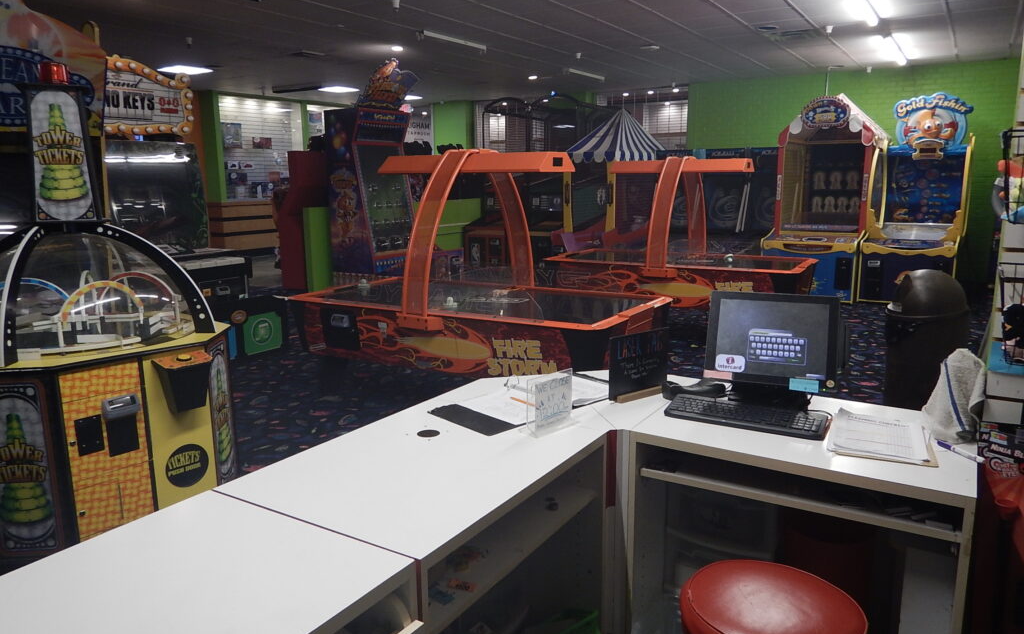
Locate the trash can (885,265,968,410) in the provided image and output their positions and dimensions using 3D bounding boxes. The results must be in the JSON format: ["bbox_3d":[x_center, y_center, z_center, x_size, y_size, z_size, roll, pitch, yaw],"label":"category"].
[{"bbox_3d":[2.766,0.172,4.752,0.490,0.970,0.490,3,12,17],"label":"trash can"}]

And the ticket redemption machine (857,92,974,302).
[{"bbox_3d":[5.158,-1.514,9.020,1.020,2.540,1.500,7,13,32],"label":"ticket redemption machine"}]

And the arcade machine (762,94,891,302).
[{"bbox_3d":[4.429,-1.728,10.008,1.210,2.750,2.000,6,13,32],"label":"arcade machine"}]

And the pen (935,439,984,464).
[{"bbox_3d":[1.191,0.358,1.884,0.012,0.012,0.132,-6,13,-25],"label":"pen"}]

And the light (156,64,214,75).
[{"bbox_3d":[-4.893,-3.678,10.631,0.600,0.060,0.590,7,13,32],"label":"light"}]

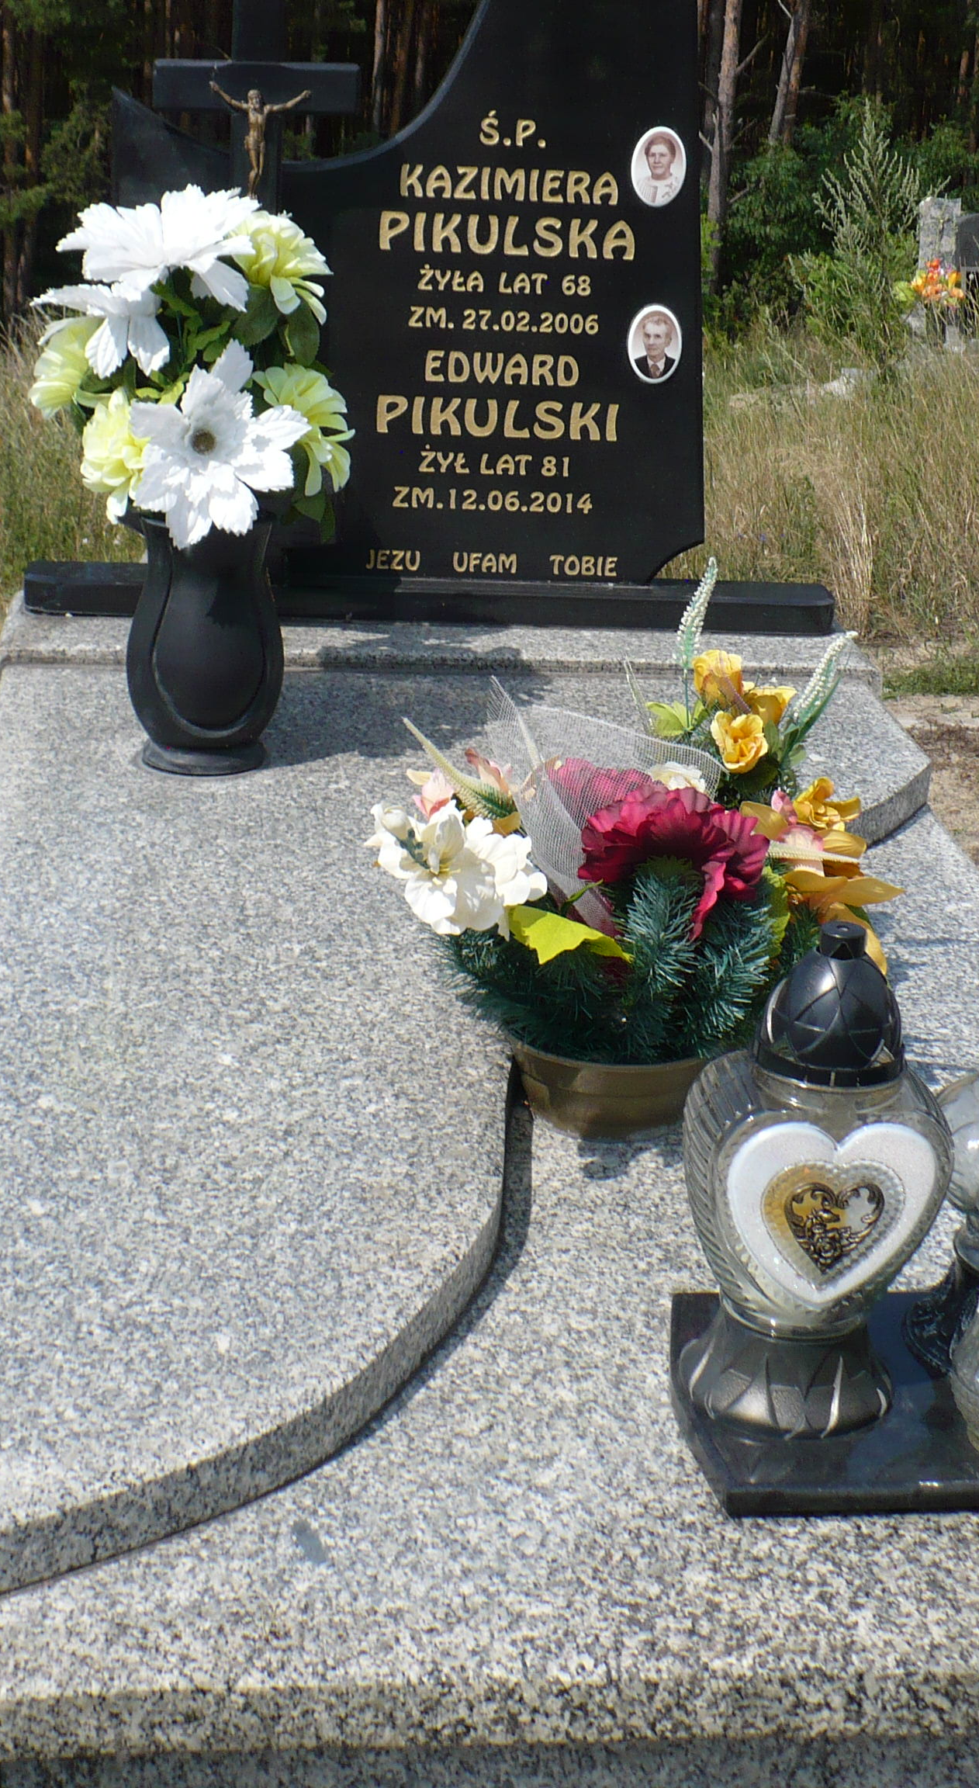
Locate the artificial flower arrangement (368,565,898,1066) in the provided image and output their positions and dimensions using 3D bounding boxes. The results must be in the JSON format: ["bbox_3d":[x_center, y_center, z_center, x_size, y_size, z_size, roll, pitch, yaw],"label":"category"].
[{"bbox_3d":[0.128,-0.061,2.154,0.459,0.423,0.392,1,21,-7],"label":"artificial flower arrangement"}]

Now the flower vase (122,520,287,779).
[{"bbox_3d":[-0.322,-0.291,2.915,0.182,0.277,0.182,1,21,-7],"label":"flower vase"}]

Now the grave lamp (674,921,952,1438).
[{"bbox_3d":[0.221,0.184,1.725,0.161,0.348,0.139,1,21,-7],"label":"grave lamp"}]

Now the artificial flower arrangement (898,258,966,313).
[{"bbox_3d":[1.831,-2.521,10.549,0.290,0.225,0.250,1,21,-7],"label":"artificial flower arrangement"}]

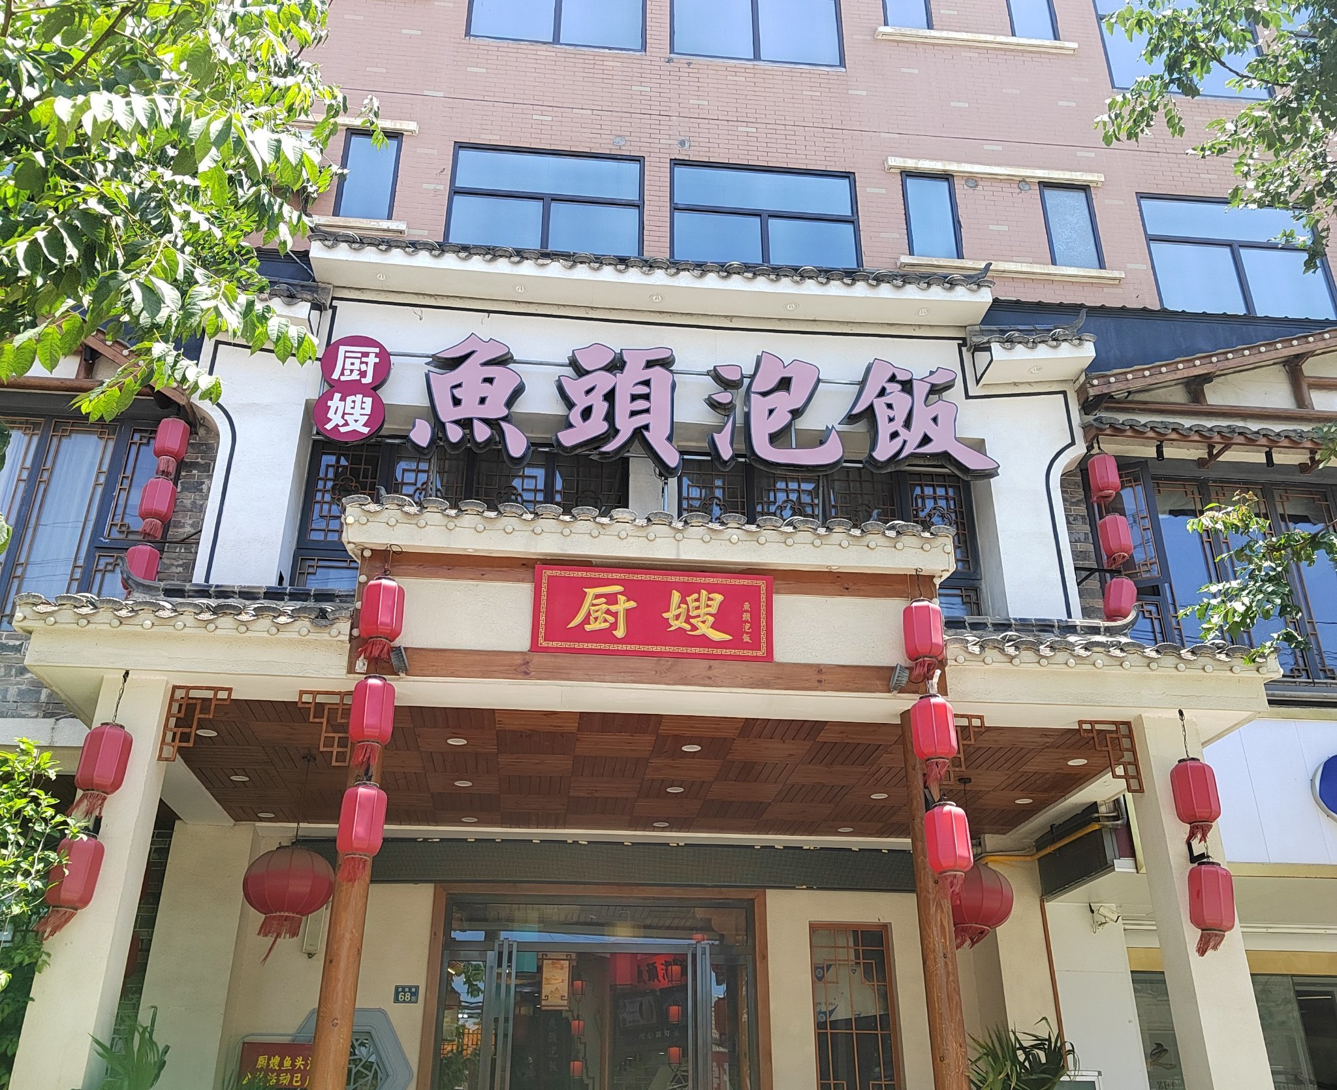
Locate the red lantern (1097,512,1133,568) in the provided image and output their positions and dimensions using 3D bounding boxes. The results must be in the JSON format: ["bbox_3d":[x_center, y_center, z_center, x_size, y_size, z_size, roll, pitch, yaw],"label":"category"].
[{"bbox_3d":[3.978,-0.035,10.507,0.260,0.544,0.260,3,-26,-5],"label":"red lantern"}]

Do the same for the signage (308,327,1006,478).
[{"bbox_3d":[-0.030,-1.053,9.152,5.149,1.151,0.160,3,-27,-5],"label":"signage"}]

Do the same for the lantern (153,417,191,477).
[{"bbox_3d":[-4.185,-0.825,9.953,0.260,0.562,0.260,3,-26,-5],"label":"lantern"}]

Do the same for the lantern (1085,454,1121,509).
[{"bbox_3d":[3.545,-0.522,9.661,0.255,0.445,0.255,3,-27,-5],"label":"lantern"}]

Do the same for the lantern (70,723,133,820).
[{"bbox_3d":[-2.985,1.185,6.214,0.250,0.490,0.250,3,-27,-5],"label":"lantern"}]

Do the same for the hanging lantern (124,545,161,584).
[{"bbox_3d":[-4.189,0.245,9.439,0.260,0.558,0.260,3,-26,-5],"label":"hanging lantern"}]

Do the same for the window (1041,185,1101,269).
[{"bbox_3d":[4.235,-3.317,12.458,0.561,1.155,0.100,3,-26,-5],"label":"window"}]

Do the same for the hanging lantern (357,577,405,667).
[{"bbox_3d":[-1.747,0.455,7.203,0.260,0.574,0.260,3,-26,-5],"label":"hanging lantern"}]

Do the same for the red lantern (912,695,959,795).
[{"bbox_3d":[1.565,1.153,6.988,0.275,0.568,0.275,3,-26,-5],"label":"red lantern"}]

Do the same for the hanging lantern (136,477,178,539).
[{"bbox_3d":[-4.089,-0.293,9.476,0.295,0.561,0.295,3,-26,-5],"label":"hanging lantern"}]

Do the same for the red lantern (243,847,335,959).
[{"bbox_3d":[-2.373,2.189,7.392,0.574,0.607,0.574,3,-26,-5],"label":"red lantern"}]

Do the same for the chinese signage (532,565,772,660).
[{"bbox_3d":[-0.081,0.411,6.895,1.392,0.535,0.060,3,-27,-5],"label":"chinese signage"}]

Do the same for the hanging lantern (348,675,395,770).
[{"bbox_3d":[-1.578,0.928,6.228,0.245,0.474,0.245,3,-27,-5],"label":"hanging lantern"}]

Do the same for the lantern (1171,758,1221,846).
[{"bbox_3d":[3.315,1.603,7.435,0.260,0.544,0.260,3,-26,-5],"label":"lantern"}]

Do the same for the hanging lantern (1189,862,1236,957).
[{"bbox_3d":[3.285,2.194,7.148,0.260,0.554,0.260,3,-26,-5],"label":"hanging lantern"}]

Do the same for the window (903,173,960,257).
[{"bbox_3d":[2.745,-3.399,12.367,0.561,1.160,0.120,3,-26,-5],"label":"window"}]

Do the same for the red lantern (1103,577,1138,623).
[{"bbox_3d":[3.799,0.495,9.958,0.287,0.487,0.287,3,-26,-5],"label":"red lantern"}]

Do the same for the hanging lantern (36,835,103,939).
[{"bbox_3d":[-3.002,1.709,5.945,0.250,0.489,0.250,3,-27,-5],"label":"hanging lantern"}]

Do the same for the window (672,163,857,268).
[{"bbox_3d":[0.996,-3.157,12.057,1.947,1.740,0.120,3,-26,-5],"label":"window"}]

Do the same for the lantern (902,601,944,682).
[{"bbox_3d":[1.459,0.550,6.779,0.240,0.443,0.240,3,-27,-5],"label":"lantern"}]

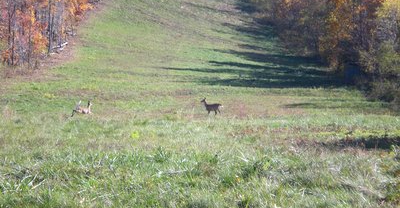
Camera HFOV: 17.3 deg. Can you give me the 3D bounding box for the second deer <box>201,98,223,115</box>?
[{"bbox_3d":[0.750,0.228,81.000,1.400,1.200,0.400,0,0,10],"label":"second deer"}]

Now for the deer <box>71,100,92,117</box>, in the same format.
[{"bbox_3d":[-7.339,0.330,82.000,1.420,1.060,0.400,0,0,0],"label":"deer"}]

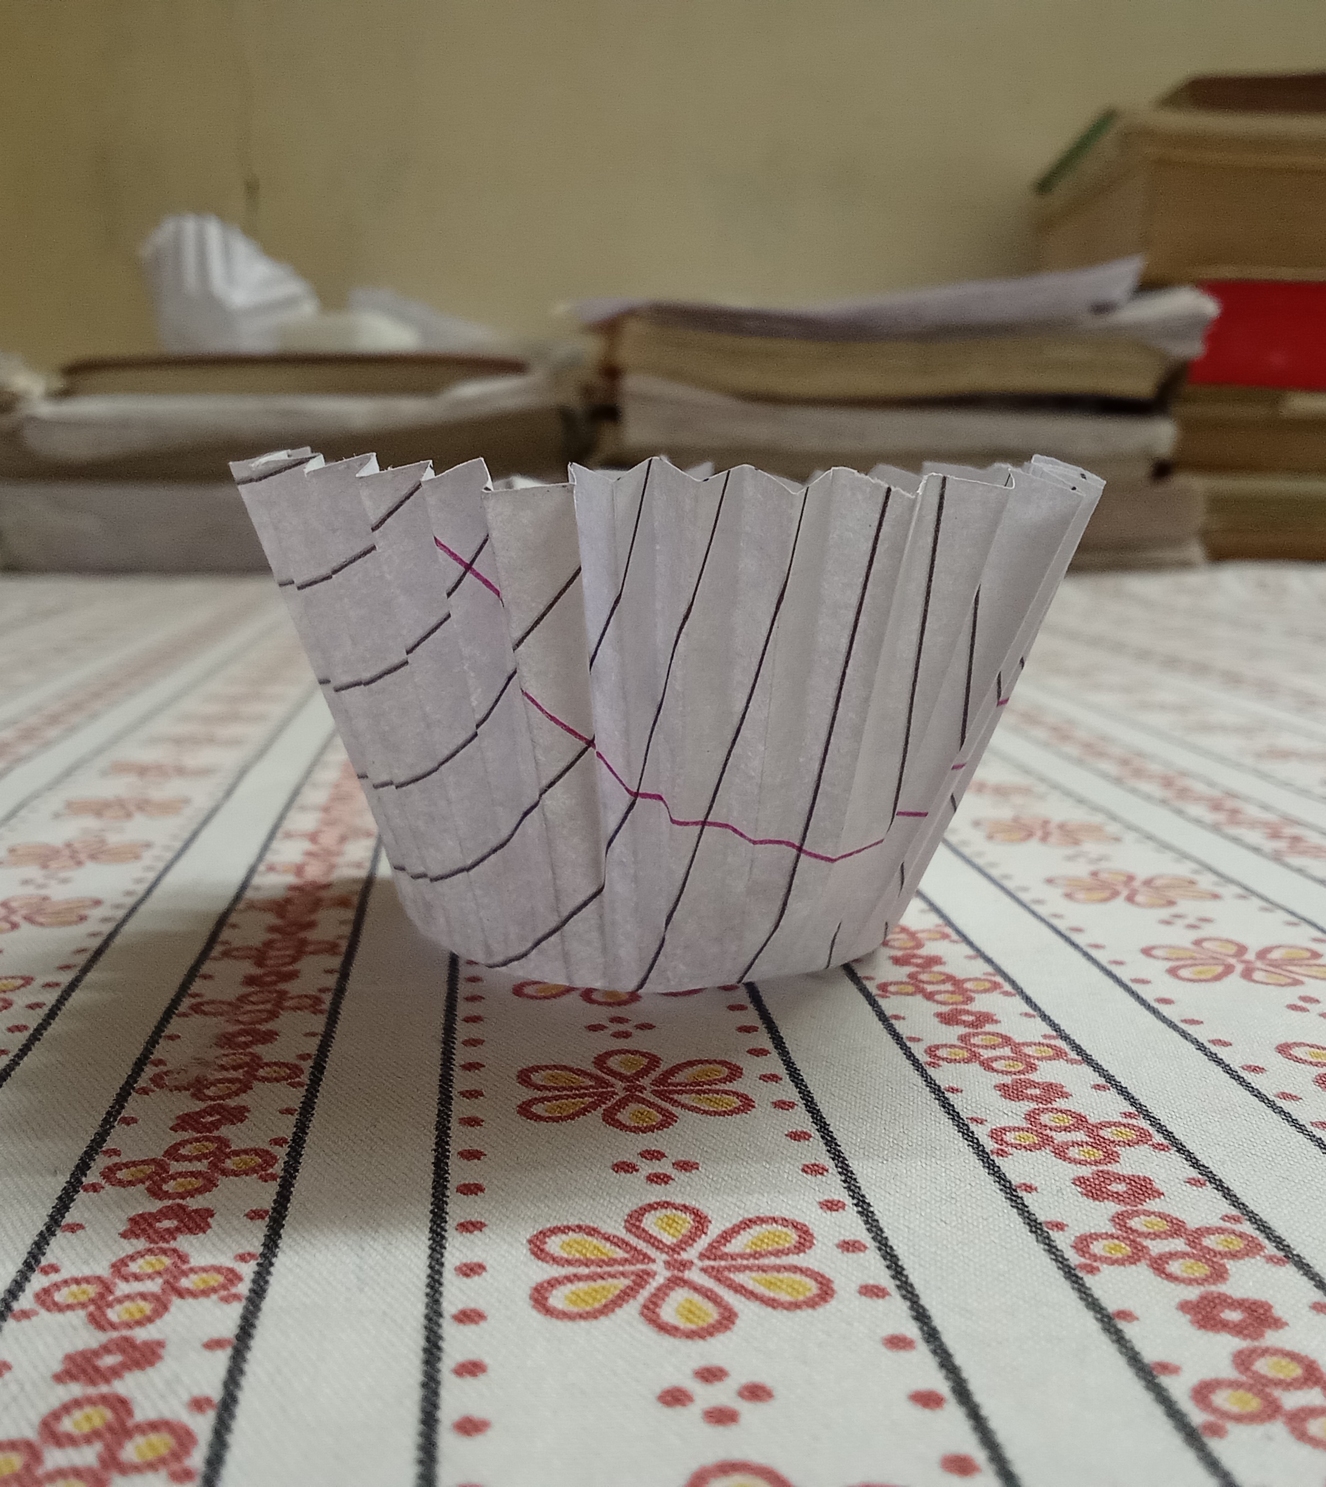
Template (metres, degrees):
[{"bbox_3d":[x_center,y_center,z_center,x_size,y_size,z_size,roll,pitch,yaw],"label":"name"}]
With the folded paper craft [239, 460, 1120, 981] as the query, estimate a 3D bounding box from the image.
[{"bbox_3d":[0.000,-0.004,0.135,0.069,0.038,0.069,0,10,0],"label":"folded paper craft"}]

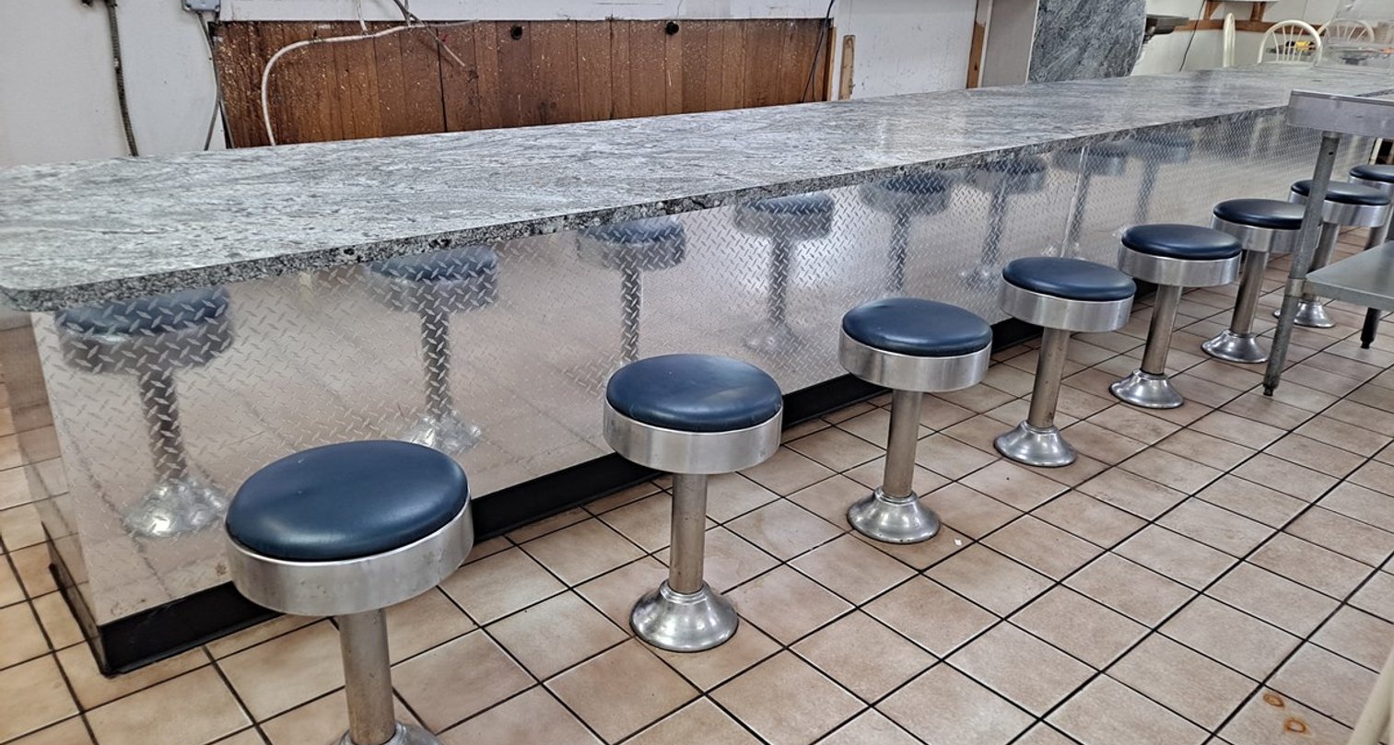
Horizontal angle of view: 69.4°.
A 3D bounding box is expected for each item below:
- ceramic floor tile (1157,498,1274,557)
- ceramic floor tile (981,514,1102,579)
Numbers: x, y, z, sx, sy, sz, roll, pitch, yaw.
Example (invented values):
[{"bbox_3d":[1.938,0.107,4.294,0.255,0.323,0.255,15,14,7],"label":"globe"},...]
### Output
[{"bbox_3d":[1.222,0.367,2.372,0.199,0.009,0.199,-16,28,-38],"label":"ceramic floor tile"},{"bbox_3d":[0.798,0.406,2.319,0.201,0.010,0.201,-16,29,-38],"label":"ceramic floor tile"}]

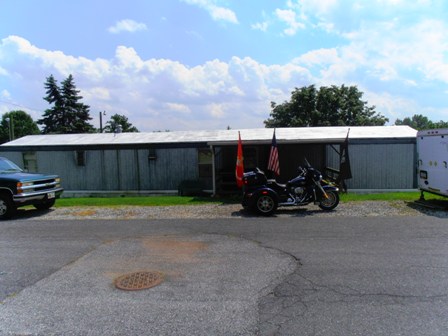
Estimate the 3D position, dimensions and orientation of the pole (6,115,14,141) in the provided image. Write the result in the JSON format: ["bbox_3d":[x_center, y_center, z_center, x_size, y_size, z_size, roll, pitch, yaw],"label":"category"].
[{"bbox_3d":[-18.504,-1.906,27.151,0.320,5.499,0.320,-1,3,0],"label":"pole"}]

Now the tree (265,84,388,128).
[{"bbox_3d":[9.982,-3.986,30.225,12.000,8.173,11.000,-1,3,0],"label":"tree"}]

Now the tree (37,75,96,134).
[{"bbox_3d":[-18.143,-5.260,36.307,6.600,11.173,6.200,-1,3,0],"label":"tree"}]

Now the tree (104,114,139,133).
[{"bbox_3d":[-14.775,-3.993,45.207,5.000,7.529,5.000,-1,3,0],"label":"tree"}]

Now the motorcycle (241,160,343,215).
[{"bbox_3d":[1.756,0.481,8.111,2.620,1.430,1.300,-1,3,-2],"label":"motorcycle"}]

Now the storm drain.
[{"bbox_3d":[-1.102,1.467,4.050,0.630,0.040,0.630,-1,3,0],"label":"storm drain"}]

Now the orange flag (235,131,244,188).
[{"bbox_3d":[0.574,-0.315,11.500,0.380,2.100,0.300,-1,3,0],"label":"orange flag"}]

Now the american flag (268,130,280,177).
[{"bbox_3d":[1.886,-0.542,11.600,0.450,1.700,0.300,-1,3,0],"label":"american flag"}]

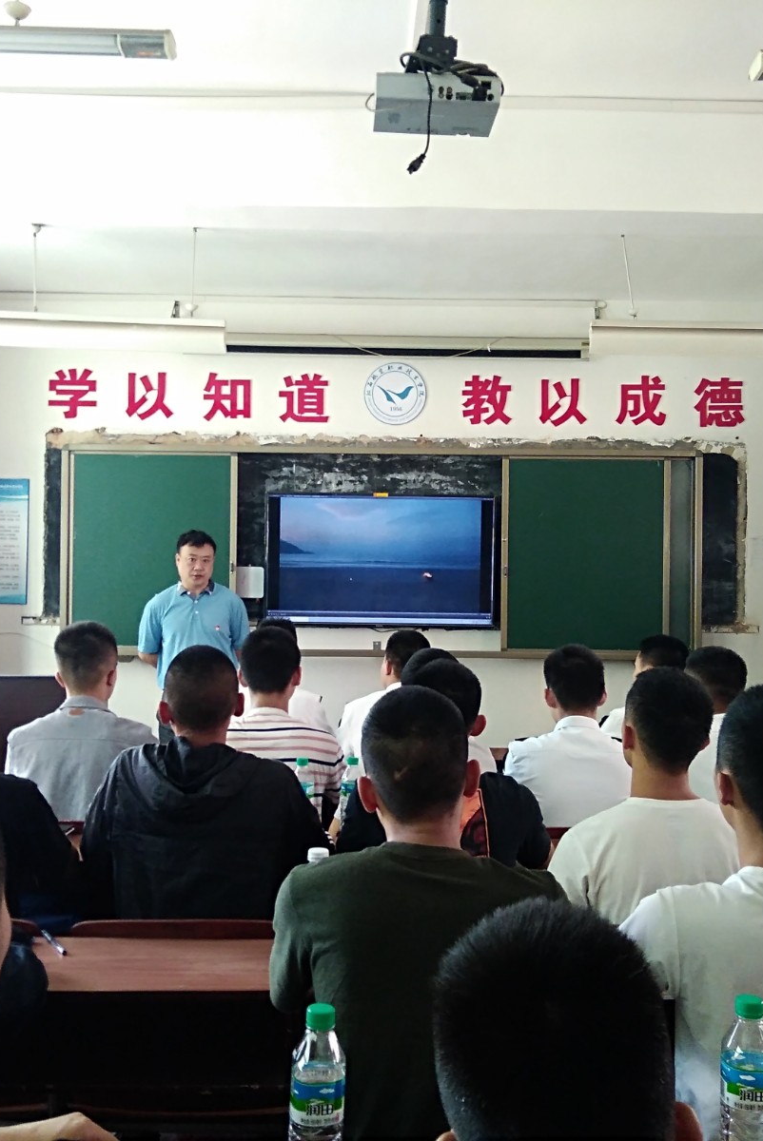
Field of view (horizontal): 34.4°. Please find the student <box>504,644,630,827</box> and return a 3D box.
[{"bbox_3d":[0.572,0.867,3.907,0.470,1.299,0.720,1,1,1],"label":"student"}]

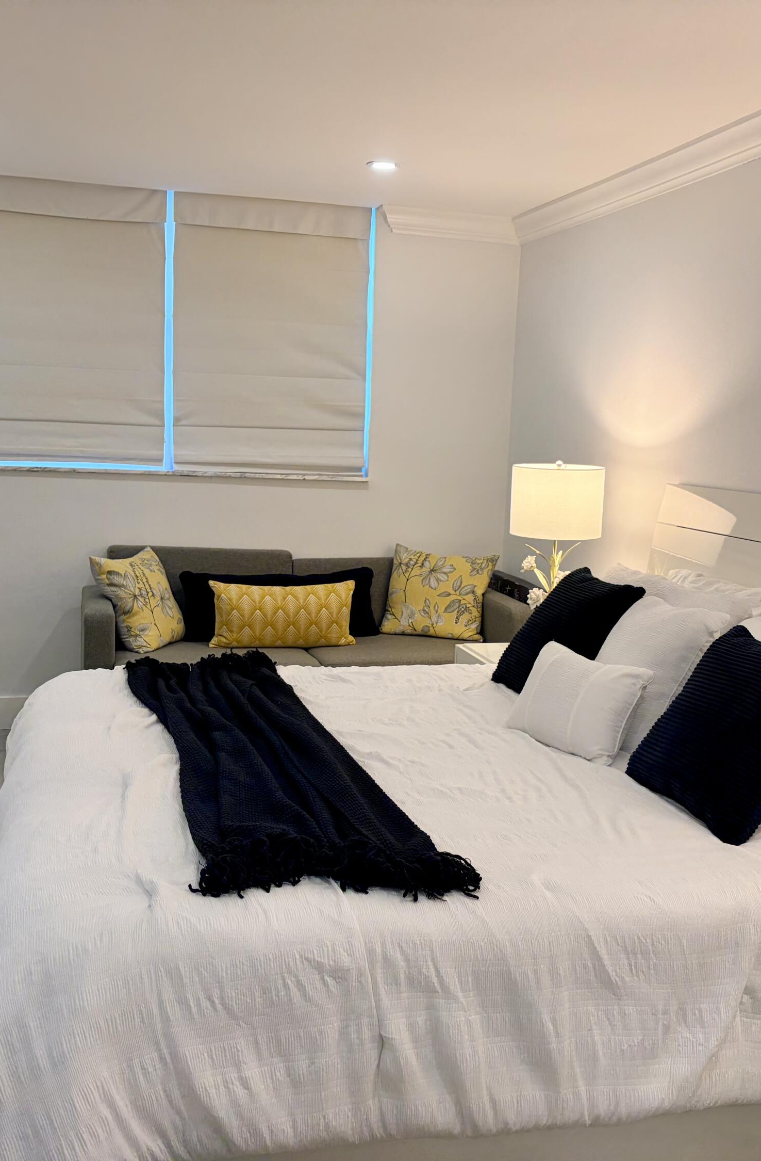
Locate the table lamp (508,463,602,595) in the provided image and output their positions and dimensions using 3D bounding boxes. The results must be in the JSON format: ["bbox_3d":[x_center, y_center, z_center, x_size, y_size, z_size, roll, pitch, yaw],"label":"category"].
[{"bbox_3d":[0.654,-0.063,4.387,0.370,0.770,0.370,0,8,-15],"label":"table lamp"}]

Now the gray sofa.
[{"bbox_3d":[-0.263,0.330,5.135,2.030,0.860,0.880,0,8,-15],"label":"gray sofa"}]

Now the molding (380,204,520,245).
[{"bbox_3d":[0.344,-1.667,5.466,0.720,0.105,0.085,0,8,-15],"label":"molding"}]

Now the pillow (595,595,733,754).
[{"bbox_3d":[0.704,0.240,3.161,0.170,0.450,0.470,36,-1,-16],"label":"pillow"}]

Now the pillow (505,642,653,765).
[{"bbox_3d":[0.517,0.312,3.045,0.130,0.270,0.400,34,-11,-32],"label":"pillow"}]

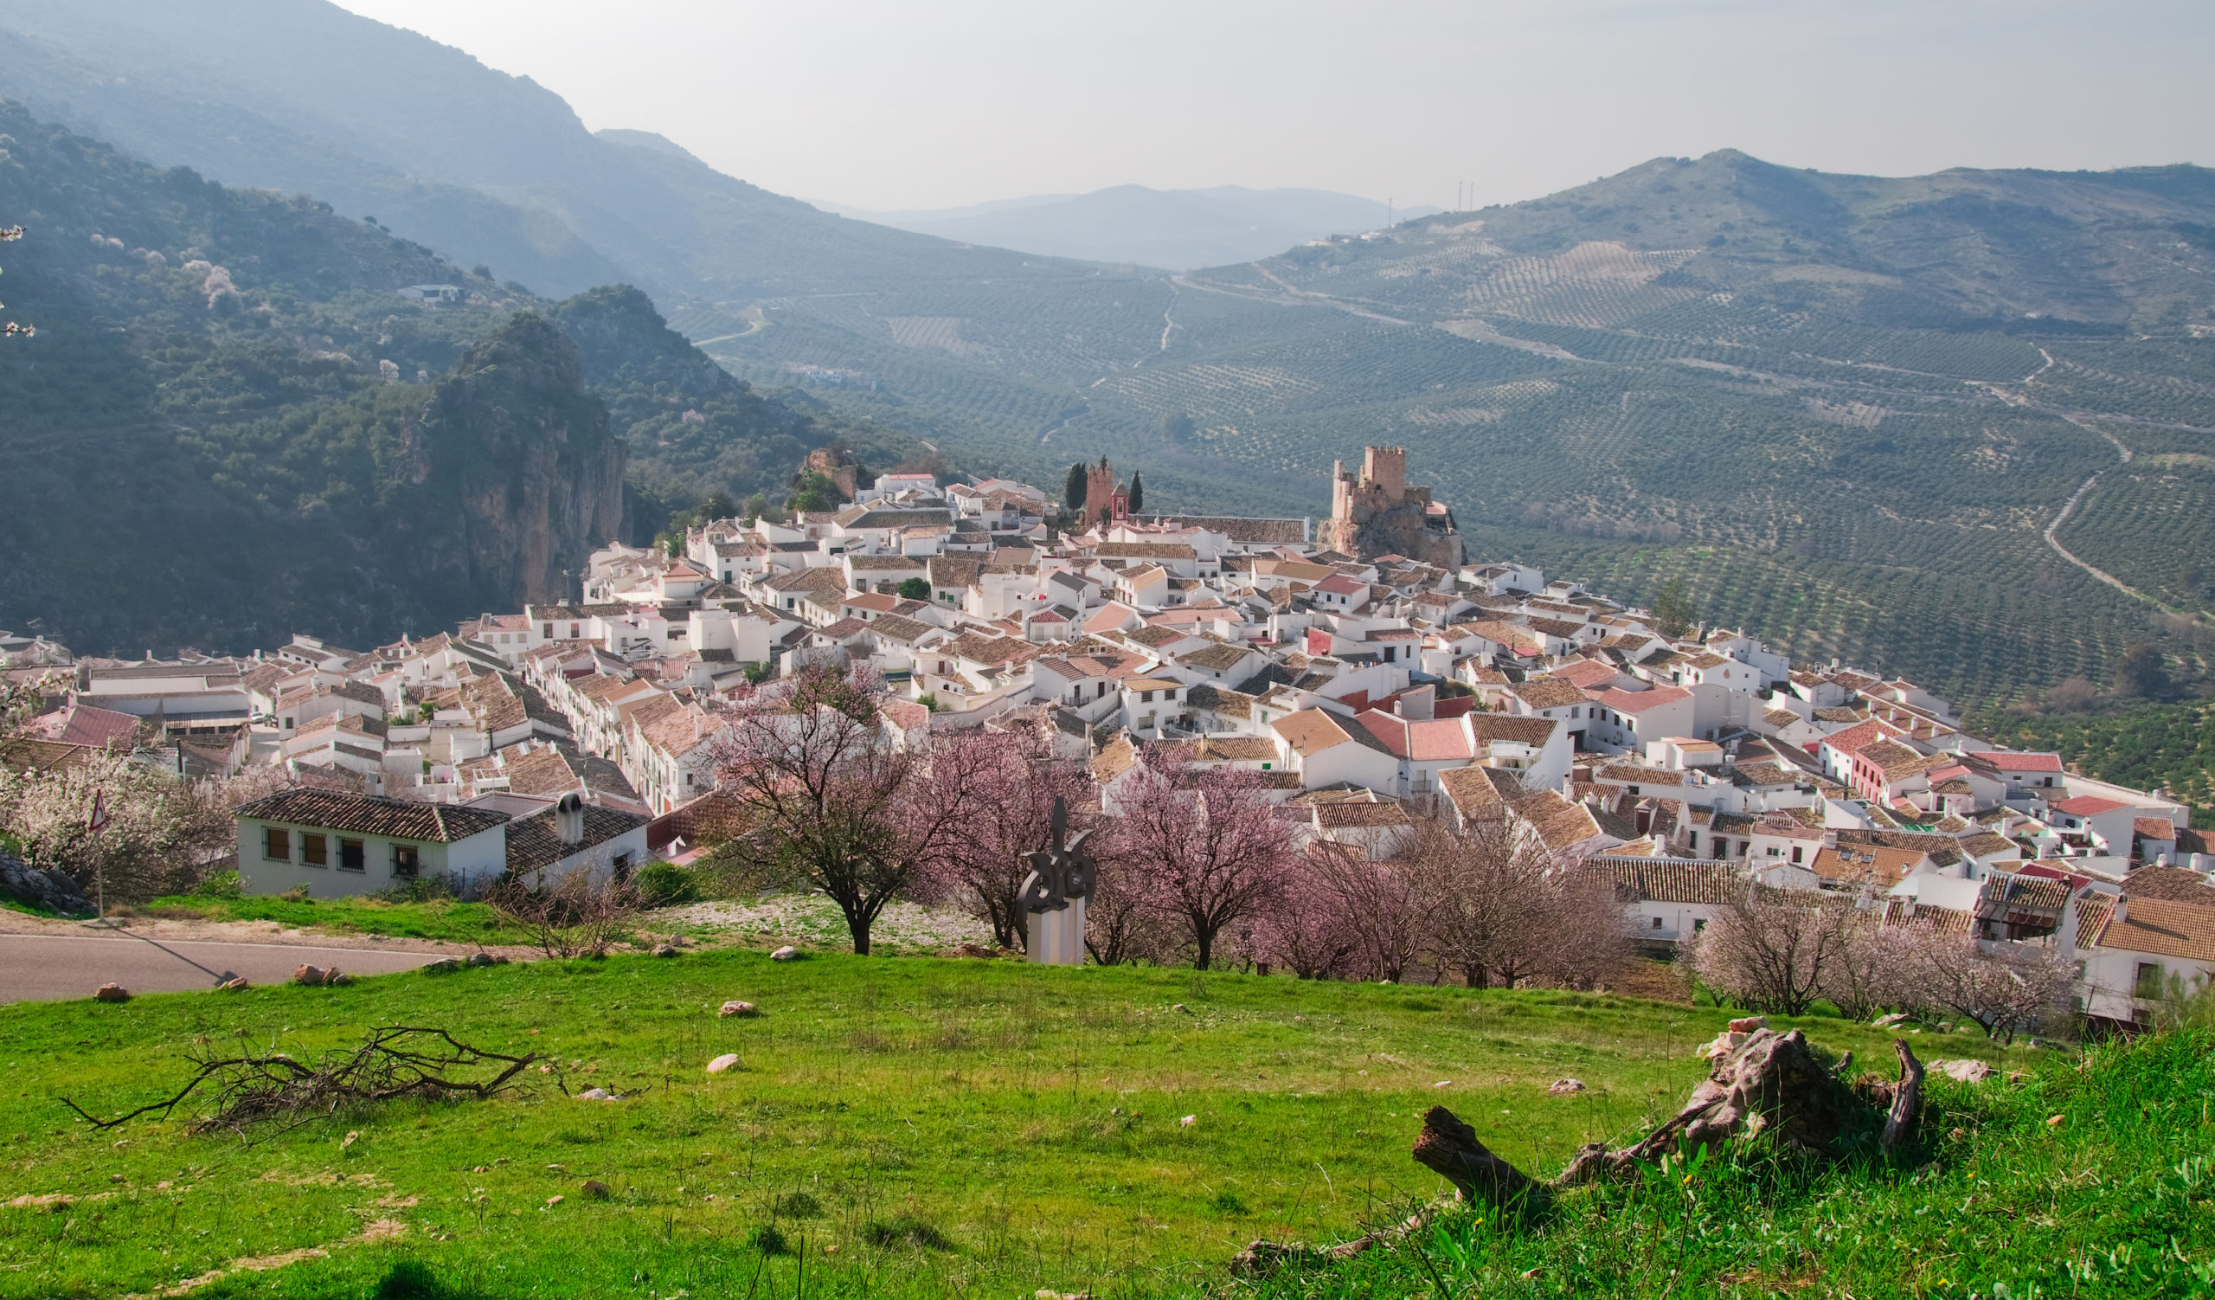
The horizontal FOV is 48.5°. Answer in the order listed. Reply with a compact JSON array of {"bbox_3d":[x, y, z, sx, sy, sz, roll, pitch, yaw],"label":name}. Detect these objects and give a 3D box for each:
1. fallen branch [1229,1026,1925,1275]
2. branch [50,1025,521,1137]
[{"bbox_3d":[1.480,1.573,7.800,2.150,0.520,0.650,-2,8,-16],"label":"fallen branch"},{"bbox_3d":[-6.540,3.499,20.000,3.600,0.500,1.150,-1,8,-10],"label":"branch"}]

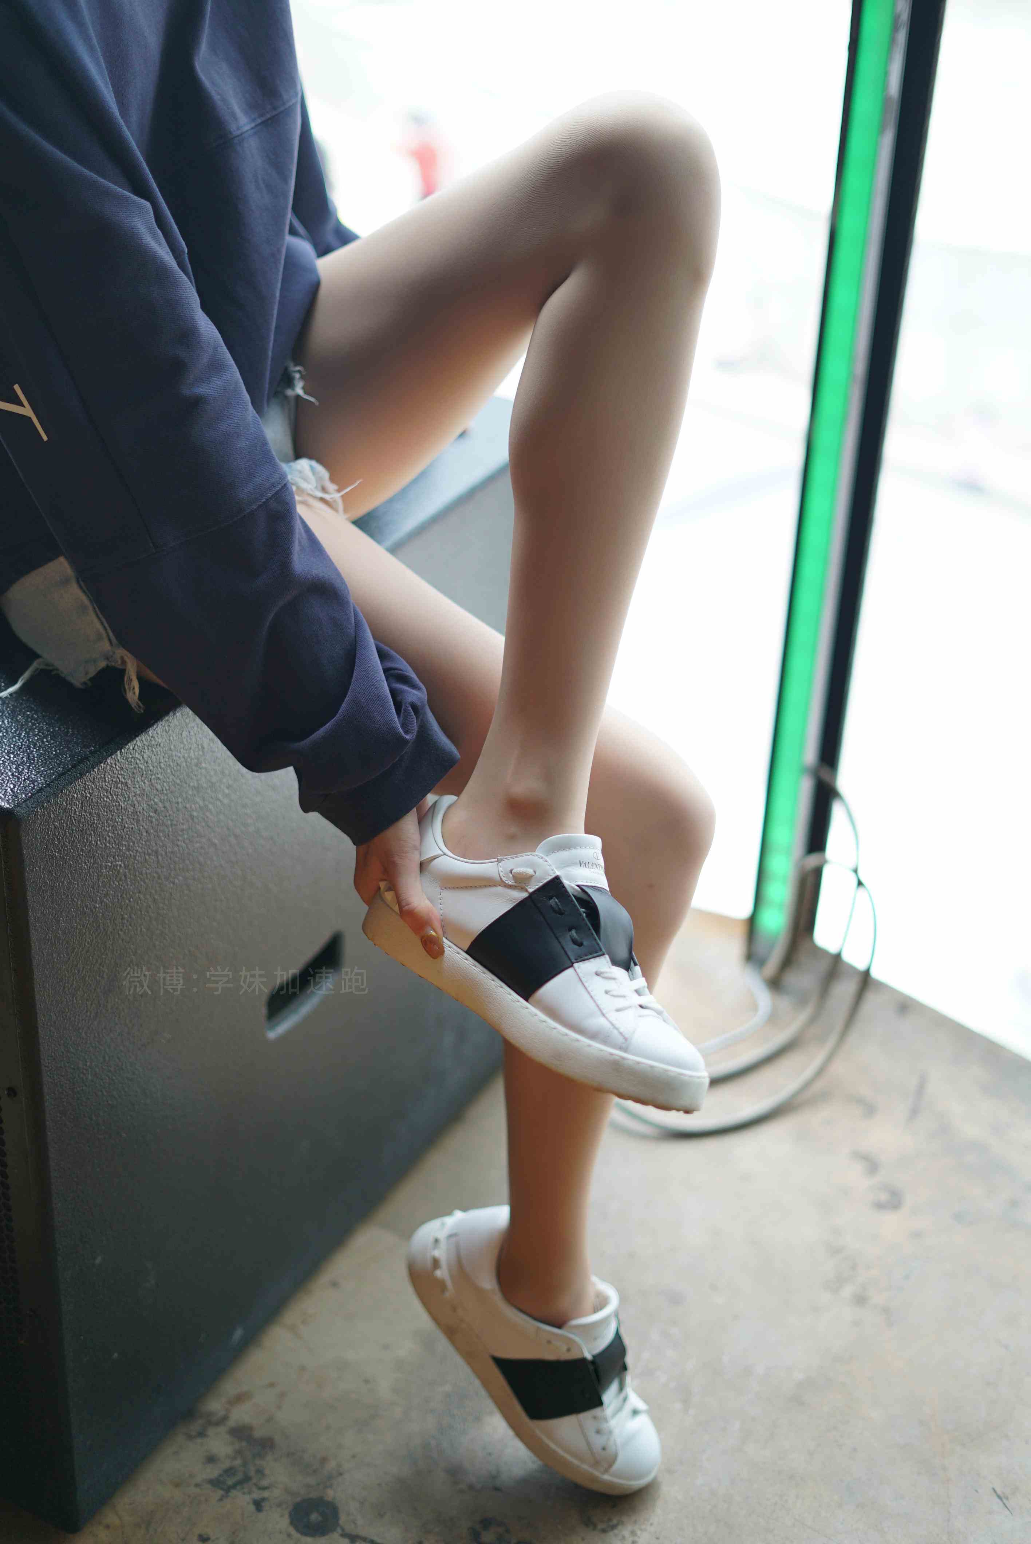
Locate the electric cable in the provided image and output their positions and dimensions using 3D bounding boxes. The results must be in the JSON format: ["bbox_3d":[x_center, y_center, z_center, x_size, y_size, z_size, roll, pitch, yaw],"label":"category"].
[{"bbox_3d":[0.220,0.162,2.099,0.305,0.235,0.345,3,29,0],"label":"electric cable"}]

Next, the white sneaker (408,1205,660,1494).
[{"bbox_3d":[0.034,0.428,1.600,0.265,0.120,0.100,44,37,-11],"label":"white sneaker"}]

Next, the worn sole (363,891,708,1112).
[{"bbox_3d":[0.013,0.141,1.310,0.265,0.038,0.098,26,2,30],"label":"worn sole"}]

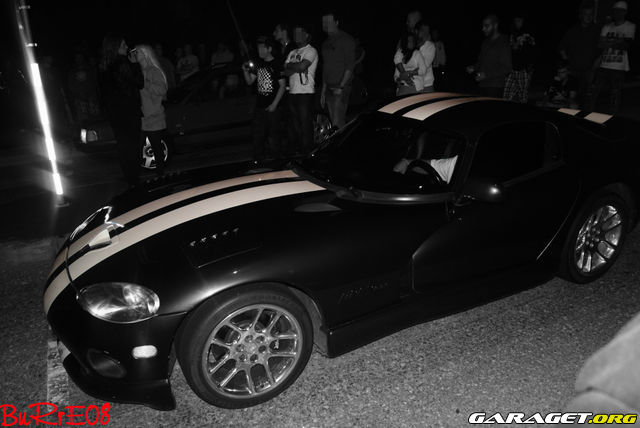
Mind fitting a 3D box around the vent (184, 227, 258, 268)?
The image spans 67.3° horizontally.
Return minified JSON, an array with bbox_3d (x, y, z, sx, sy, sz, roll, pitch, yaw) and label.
[{"bbox_3d":[-0.482,0.151,2.328,0.330,0.060,0.290,-17,32,-21],"label":"vent"}]

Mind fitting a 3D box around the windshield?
[{"bbox_3d":[0.282,-0.451,3.255,0.800,0.340,1.450,-12,22,-24],"label":"windshield"}]

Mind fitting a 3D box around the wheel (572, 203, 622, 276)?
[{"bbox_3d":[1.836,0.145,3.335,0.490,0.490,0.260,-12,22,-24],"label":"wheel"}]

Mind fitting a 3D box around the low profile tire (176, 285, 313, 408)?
[{"bbox_3d":[-0.367,0.617,2.387,0.650,0.650,0.275,-12,22,-23],"label":"low profile tire"}]

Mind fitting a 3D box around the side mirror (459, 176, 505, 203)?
[{"bbox_3d":[0.860,-0.122,2.580,0.200,0.140,0.260,-12,22,-24],"label":"side mirror"}]

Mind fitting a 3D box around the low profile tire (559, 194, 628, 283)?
[{"bbox_3d":[1.823,0.136,3.360,0.660,0.660,0.320,-12,22,-24],"label":"low profile tire"}]

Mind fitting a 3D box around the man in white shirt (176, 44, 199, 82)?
[{"bbox_3d":[-2.829,-2.912,10.683,0.500,1.680,0.320,-10,22,-18],"label":"man in white shirt"}]

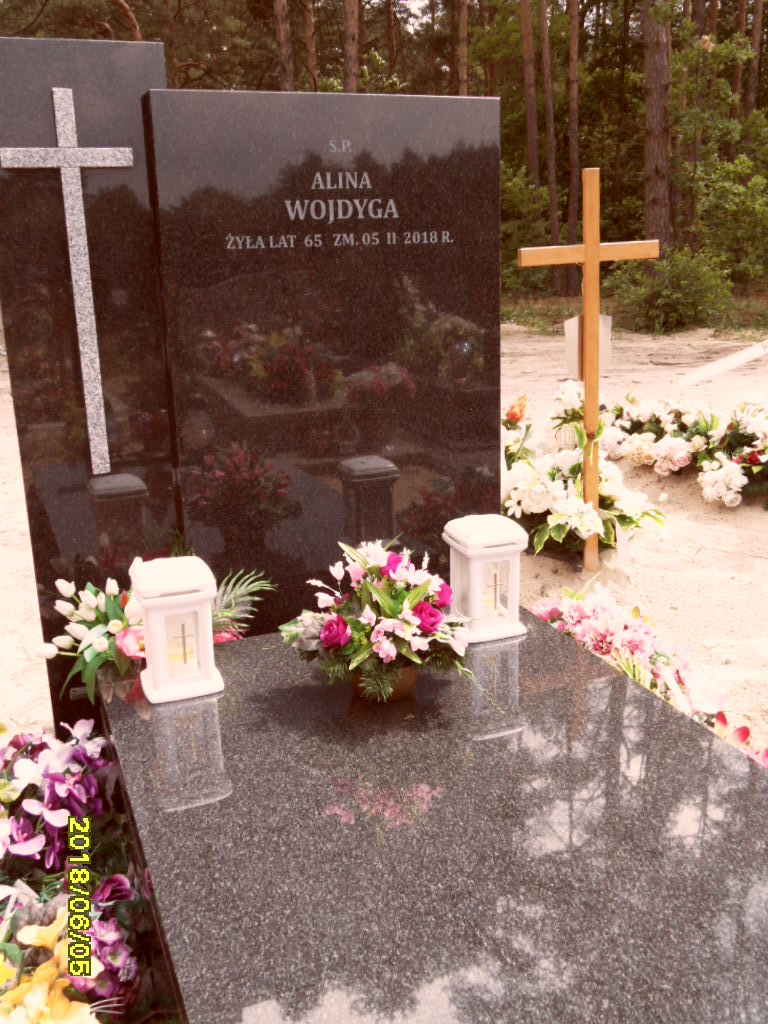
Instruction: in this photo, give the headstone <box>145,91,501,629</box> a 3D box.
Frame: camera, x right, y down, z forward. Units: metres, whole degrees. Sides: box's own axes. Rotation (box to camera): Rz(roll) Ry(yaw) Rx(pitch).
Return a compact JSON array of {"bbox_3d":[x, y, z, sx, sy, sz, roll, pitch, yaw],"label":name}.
[{"bbox_3d":[-0.099,-0.318,2.172,0.777,1.170,0.093,-8,17,-21],"label":"headstone"}]

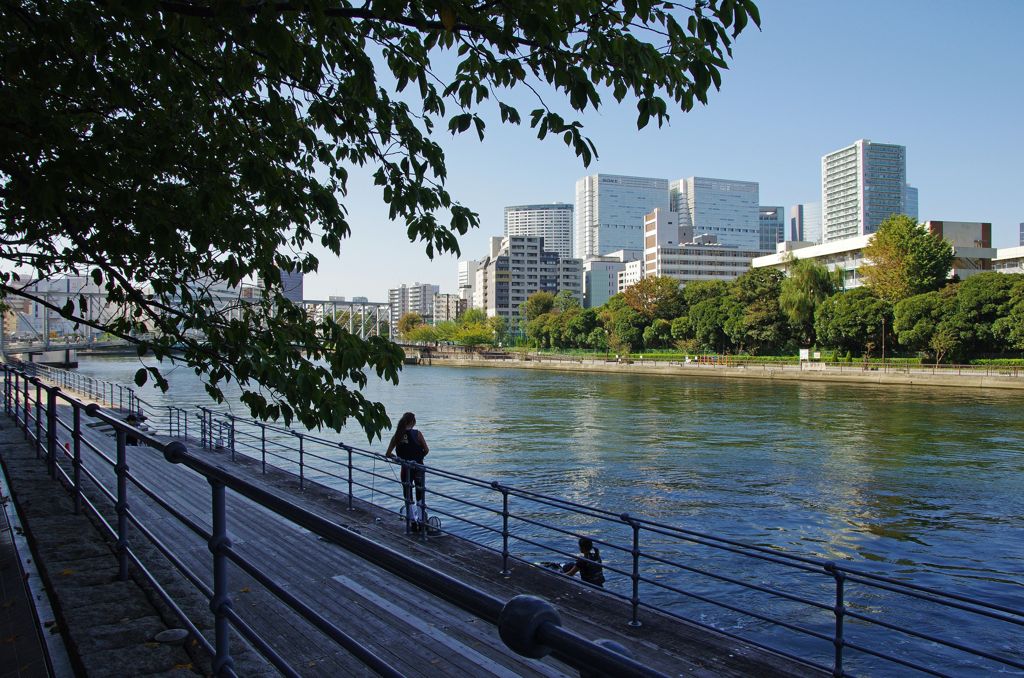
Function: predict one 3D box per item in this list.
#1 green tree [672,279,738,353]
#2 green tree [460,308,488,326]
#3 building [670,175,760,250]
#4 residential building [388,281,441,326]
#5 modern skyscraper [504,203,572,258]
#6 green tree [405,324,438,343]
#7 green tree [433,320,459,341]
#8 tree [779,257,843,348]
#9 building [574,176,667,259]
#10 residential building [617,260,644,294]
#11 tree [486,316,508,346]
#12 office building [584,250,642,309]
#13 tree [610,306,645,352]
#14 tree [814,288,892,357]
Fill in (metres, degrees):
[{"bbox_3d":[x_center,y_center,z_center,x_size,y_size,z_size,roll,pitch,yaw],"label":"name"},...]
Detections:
[{"bbox_3d":[27.700,-2.950,102.000,9.200,10.700,8.500,0,0,15],"label":"green tree"},{"bbox_3d":[-8.880,-2.240,168.030,7.000,9.960,6.800,0,-1,-3],"label":"green tree"},{"bbox_3d":[172.500,-62.430,608.600,64.000,139.000,40.000,0,-1,-19],"label":"building"},{"bbox_3d":[-67.000,-16.500,478.000,38.000,37.000,16.000,0,0,41],"label":"residential building"},{"bbox_3d":[30.000,-70.000,760.000,73.000,144.000,34.000,0,0,9],"label":"modern skyscraper"},{"bbox_3d":[-18.200,-0.900,143.000,6.900,4.200,6.200,0,0,-7],"label":"green tree"},{"bbox_3d":[-13.870,-1.251,148.000,5.950,5.210,5.950,0,0,-5],"label":"green tree"},{"bbox_3d":[38.830,-4.019,92.000,7.590,13.350,7.590,0,0,23],"label":"tree"},{"bbox_3d":[96.100,-68.000,624.000,66.000,140.000,46.000,0,0,-18],"label":"building"},{"bbox_3d":[56.500,-14.000,308.000,14.000,36.500,22.000,0,0,-13],"label":"residential building"},{"bbox_3d":[-2.700,-1.300,133.000,4.200,5.800,4.200,0,0,-1],"label":"tree"},{"bbox_3d":[49.400,-21.500,366.000,30.000,47.000,24.000,0,0,-18],"label":"office building"},{"bbox_3d":[19.044,-1.195,117.000,5.550,8.330,5.550,0,0,9],"label":"tree"},{"bbox_3d":[42.800,-1.900,89.000,9.800,8.900,8.800,0,0,26],"label":"tree"}]

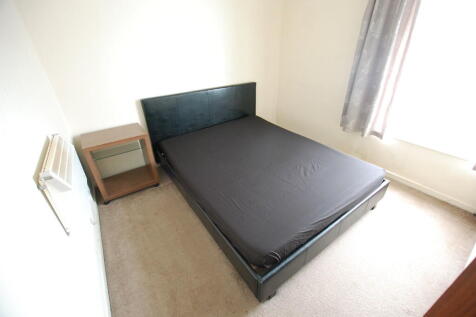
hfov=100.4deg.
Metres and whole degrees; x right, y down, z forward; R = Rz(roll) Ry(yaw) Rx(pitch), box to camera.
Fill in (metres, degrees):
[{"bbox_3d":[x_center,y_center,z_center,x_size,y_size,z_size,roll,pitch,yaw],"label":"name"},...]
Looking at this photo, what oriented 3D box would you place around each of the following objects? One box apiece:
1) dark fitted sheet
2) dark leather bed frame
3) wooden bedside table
[{"bbox_3d":[0.168,0.029,2.189,1.506,0.211,1.977,-20,35,-29],"label":"dark fitted sheet"},{"bbox_3d":[0.163,-0.111,2.116,1.587,0.881,2.080,-20,35,-29],"label":"dark leather bed frame"},{"bbox_3d":[-1.222,0.050,2.122,0.543,0.651,0.393,-20,35,-29],"label":"wooden bedside table"}]

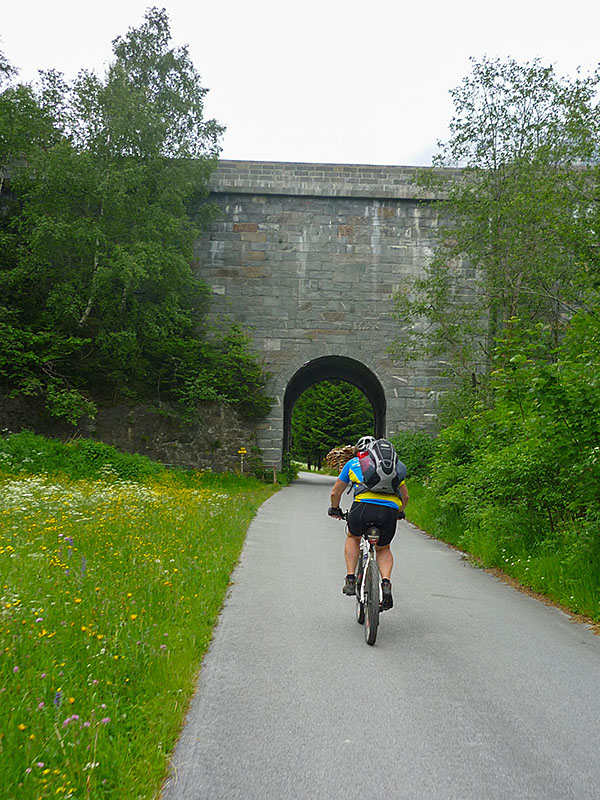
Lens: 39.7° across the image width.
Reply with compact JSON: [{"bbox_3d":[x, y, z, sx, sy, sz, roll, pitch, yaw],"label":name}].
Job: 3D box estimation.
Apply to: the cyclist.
[{"bbox_3d":[0.570,1.010,6.850,0.670,1.420,0.850,0,-5,-2],"label":"cyclist"}]

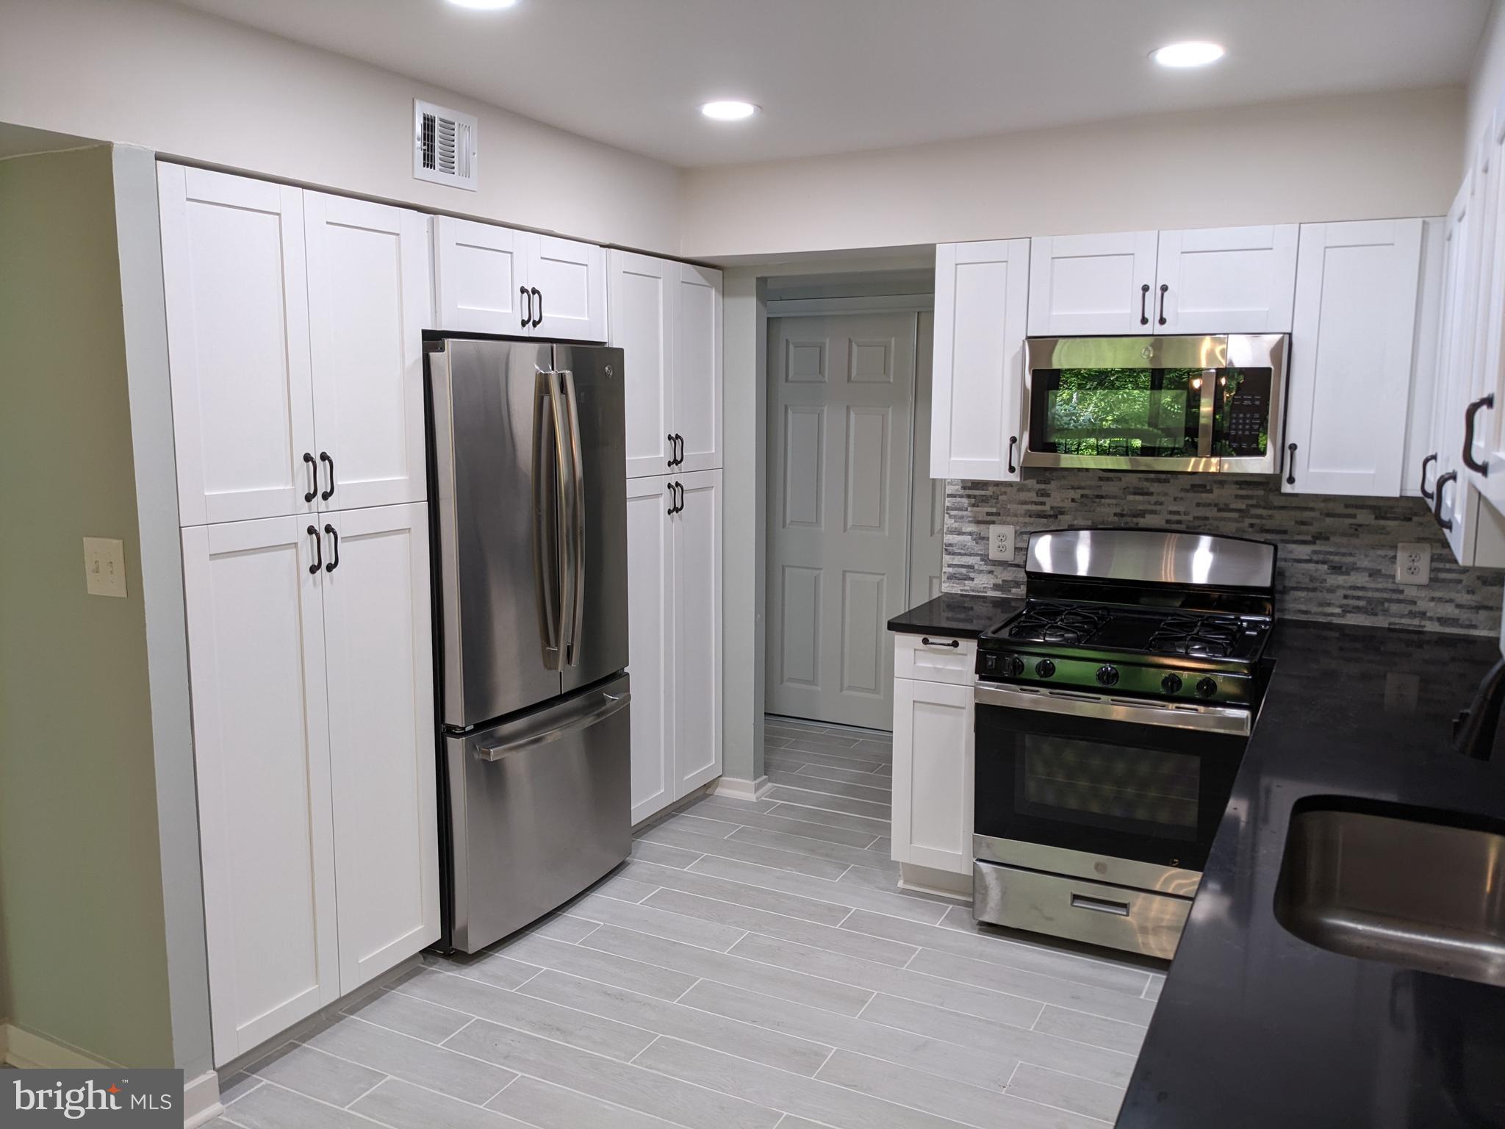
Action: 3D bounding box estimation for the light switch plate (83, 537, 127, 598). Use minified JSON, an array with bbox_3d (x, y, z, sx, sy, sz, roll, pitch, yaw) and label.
[{"bbox_3d":[-1.387,0.007,2.513,0.129,0.122,0.015,5,9,27],"label":"light switch plate"}]

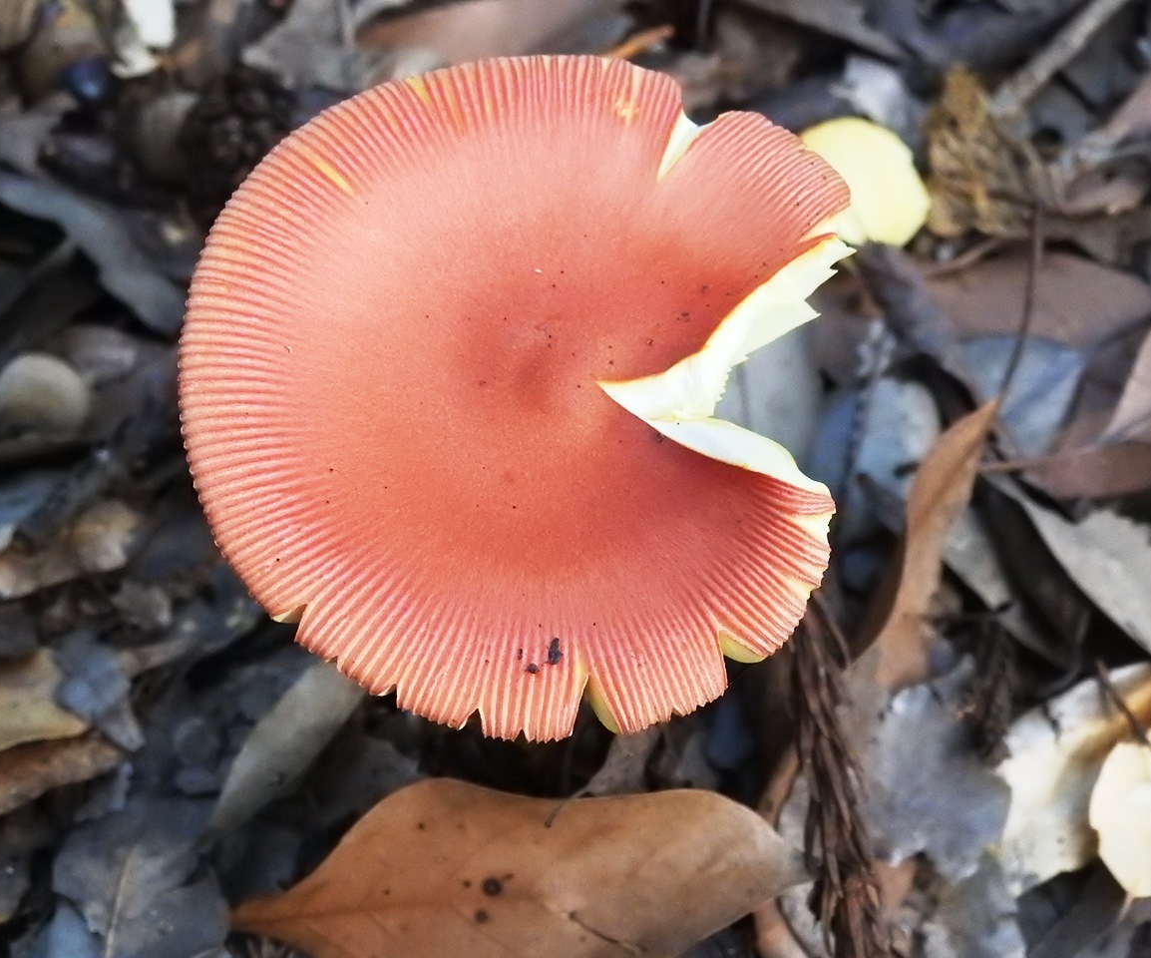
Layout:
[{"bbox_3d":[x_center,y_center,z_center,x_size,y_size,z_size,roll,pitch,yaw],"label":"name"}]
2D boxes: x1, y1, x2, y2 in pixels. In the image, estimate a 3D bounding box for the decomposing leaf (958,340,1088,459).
[{"bbox_3d":[0.072,-0.013,0.476,0.020,0.006,0.019,-1,70,-1],"label":"decomposing leaf"}]

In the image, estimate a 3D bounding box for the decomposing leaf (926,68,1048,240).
[{"bbox_3d":[0.068,-0.054,0.489,0.019,0.016,0.026,2,70,1],"label":"decomposing leaf"}]

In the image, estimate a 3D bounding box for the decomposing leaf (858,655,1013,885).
[{"bbox_3d":[0.056,0.046,0.457,0.024,0.009,0.030,1,70,1],"label":"decomposing leaf"}]

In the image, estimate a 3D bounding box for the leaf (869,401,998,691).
[{"bbox_3d":[0.057,0.010,0.458,0.013,0.015,0.048,20,71,7],"label":"leaf"}]

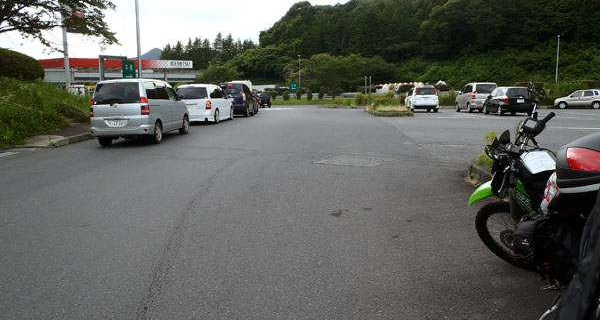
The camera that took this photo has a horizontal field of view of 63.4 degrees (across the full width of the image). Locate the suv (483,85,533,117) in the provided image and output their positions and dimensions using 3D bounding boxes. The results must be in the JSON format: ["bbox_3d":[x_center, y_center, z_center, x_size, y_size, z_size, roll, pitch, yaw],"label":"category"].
[{"bbox_3d":[12.054,-3.387,28.119,1.740,1.580,4.350,0,8,5],"label":"suv"}]

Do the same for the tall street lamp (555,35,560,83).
[{"bbox_3d":[36.137,-13.942,68.000,0.300,7.100,0.300,-1,8,0],"label":"tall street lamp"}]

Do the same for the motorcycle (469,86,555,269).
[{"bbox_3d":[1.613,0.306,3.044,0.740,1.380,2.100,0,8,6],"label":"motorcycle"}]

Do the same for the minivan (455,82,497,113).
[{"bbox_3d":[11.810,-4.144,32.396,1.700,1.850,4.570,0,8,3],"label":"minivan"}]

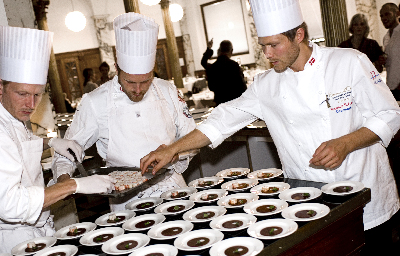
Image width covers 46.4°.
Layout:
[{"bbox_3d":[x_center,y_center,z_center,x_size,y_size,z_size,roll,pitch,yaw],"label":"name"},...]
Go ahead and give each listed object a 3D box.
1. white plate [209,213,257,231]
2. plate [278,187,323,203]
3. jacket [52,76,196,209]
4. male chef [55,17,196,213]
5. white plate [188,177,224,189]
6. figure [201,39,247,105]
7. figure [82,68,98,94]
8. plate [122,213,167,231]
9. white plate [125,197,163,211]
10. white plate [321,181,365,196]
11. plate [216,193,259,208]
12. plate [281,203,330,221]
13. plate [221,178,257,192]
[{"bbox_3d":[0.139,0.398,1.922,0.195,0.027,0.195,-9,10,2],"label":"white plate"},{"bbox_3d":[0.456,0.312,2.116,0.195,0.027,0.195,-9,10,2],"label":"plate"},{"bbox_3d":[-0.366,0.083,2.418,0.680,0.740,0.450,-11,10,-11],"label":"jacket"},{"bbox_3d":[-0.363,0.380,2.470,0.720,1.875,0.520,-11,10,-7],"label":"male chef"},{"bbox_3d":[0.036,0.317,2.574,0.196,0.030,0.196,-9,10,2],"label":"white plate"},{"bbox_3d":[0.449,-0.331,6.135,0.560,1.745,0.420,-11,10,-6],"label":"figure"},{"bbox_3d":[-1.666,-0.179,7.634,0.300,1.600,0.450,-8,10,8],"label":"figure"},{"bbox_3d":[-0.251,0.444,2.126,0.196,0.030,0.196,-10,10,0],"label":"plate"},{"bbox_3d":[-0.279,0.393,2.343,0.195,0.027,0.195,-9,10,0],"label":"white plate"},{"bbox_3d":[0.645,0.283,2.109,0.195,0.027,0.195,-9,10,2],"label":"white plate"},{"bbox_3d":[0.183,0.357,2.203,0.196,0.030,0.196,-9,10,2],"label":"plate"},{"bbox_3d":[0.432,0.353,1.905,0.195,0.027,0.195,-9,10,2],"label":"plate"},{"bbox_3d":[0.206,0.304,2.398,0.195,0.027,0.195,-9,10,2],"label":"plate"}]

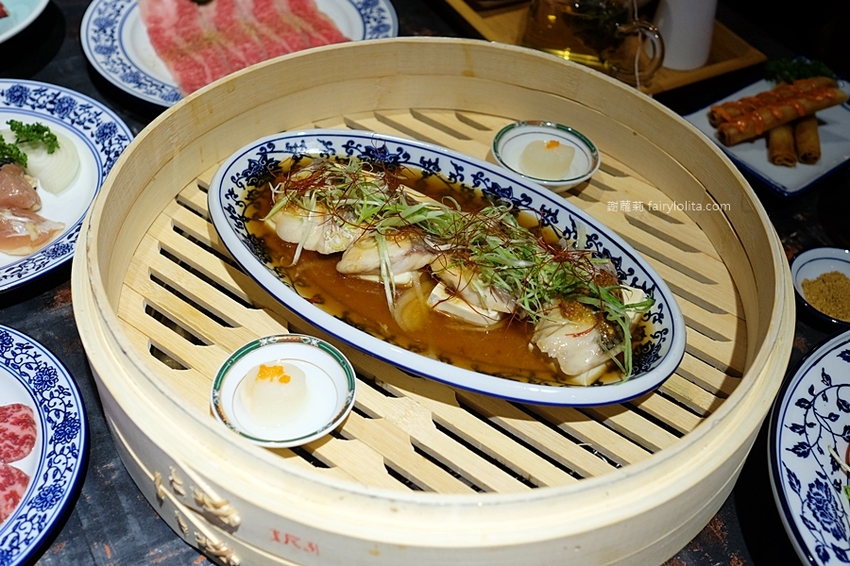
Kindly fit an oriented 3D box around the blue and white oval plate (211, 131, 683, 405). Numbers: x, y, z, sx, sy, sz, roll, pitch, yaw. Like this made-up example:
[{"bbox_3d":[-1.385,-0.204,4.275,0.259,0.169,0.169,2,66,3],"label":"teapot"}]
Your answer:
[{"bbox_3d":[0.004,-0.013,0.573,0.356,0.037,0.198,26,50,20],"label":"blue and white oval plate"}]

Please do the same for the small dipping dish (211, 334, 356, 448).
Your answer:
[{"bbox_3d":[-0.084,0.068,0.499,0.085,0.021,0.085,2,46,-2],"label":"small dipping dish"}]

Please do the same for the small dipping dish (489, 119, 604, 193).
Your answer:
[{"bbox_3d":[0.097,-0.098,0.673,0.085,0.021,0.085,2,46,-2],"label":"small dipping dish"}]

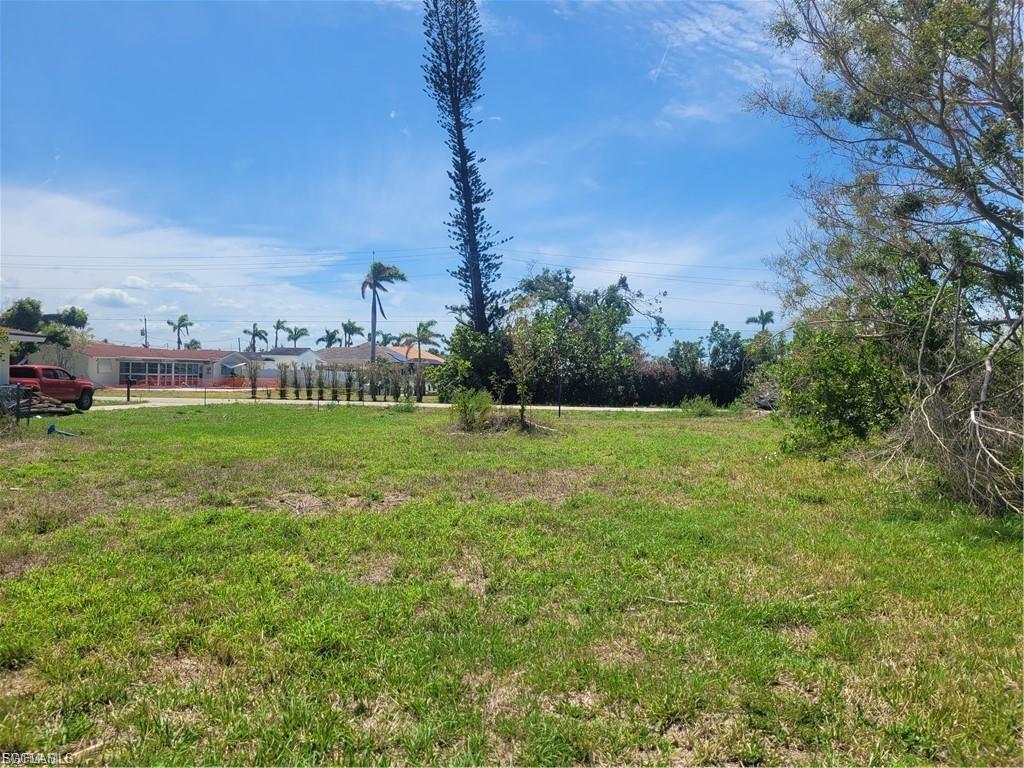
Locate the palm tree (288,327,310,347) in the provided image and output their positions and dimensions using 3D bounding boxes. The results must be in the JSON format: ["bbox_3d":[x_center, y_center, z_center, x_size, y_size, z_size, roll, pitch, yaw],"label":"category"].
[{"bbox_3d":[-27.120,-3.768,97.020,2.770,6.970,2.640,1,0,0],"label":"palm tree"}]

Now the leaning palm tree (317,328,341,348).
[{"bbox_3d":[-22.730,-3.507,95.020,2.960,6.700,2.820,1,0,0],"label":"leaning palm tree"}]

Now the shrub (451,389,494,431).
[{"bbox_3d":[-1.222,0.789,23.800,1.360,1.300,1.300,1,0,0],"label":"shrub"}]

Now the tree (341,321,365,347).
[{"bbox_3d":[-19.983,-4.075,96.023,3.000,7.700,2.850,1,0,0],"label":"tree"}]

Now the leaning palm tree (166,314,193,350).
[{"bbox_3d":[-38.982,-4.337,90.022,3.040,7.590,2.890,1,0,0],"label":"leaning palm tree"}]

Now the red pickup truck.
[{"bbox_3d":[-18.230,0.145,29.313,1.900,1.800,5.400,1,0,5],"label":"red pickup truck"}]

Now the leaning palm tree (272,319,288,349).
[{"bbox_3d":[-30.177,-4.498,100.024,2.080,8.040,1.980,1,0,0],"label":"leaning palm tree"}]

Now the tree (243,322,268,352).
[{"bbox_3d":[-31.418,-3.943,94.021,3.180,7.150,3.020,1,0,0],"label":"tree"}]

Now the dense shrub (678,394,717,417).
[{"bbox_3d":[8.875,1.023,36.600,1.900,1.050,1.600,1,0,0],"label":"dense shrub"}]

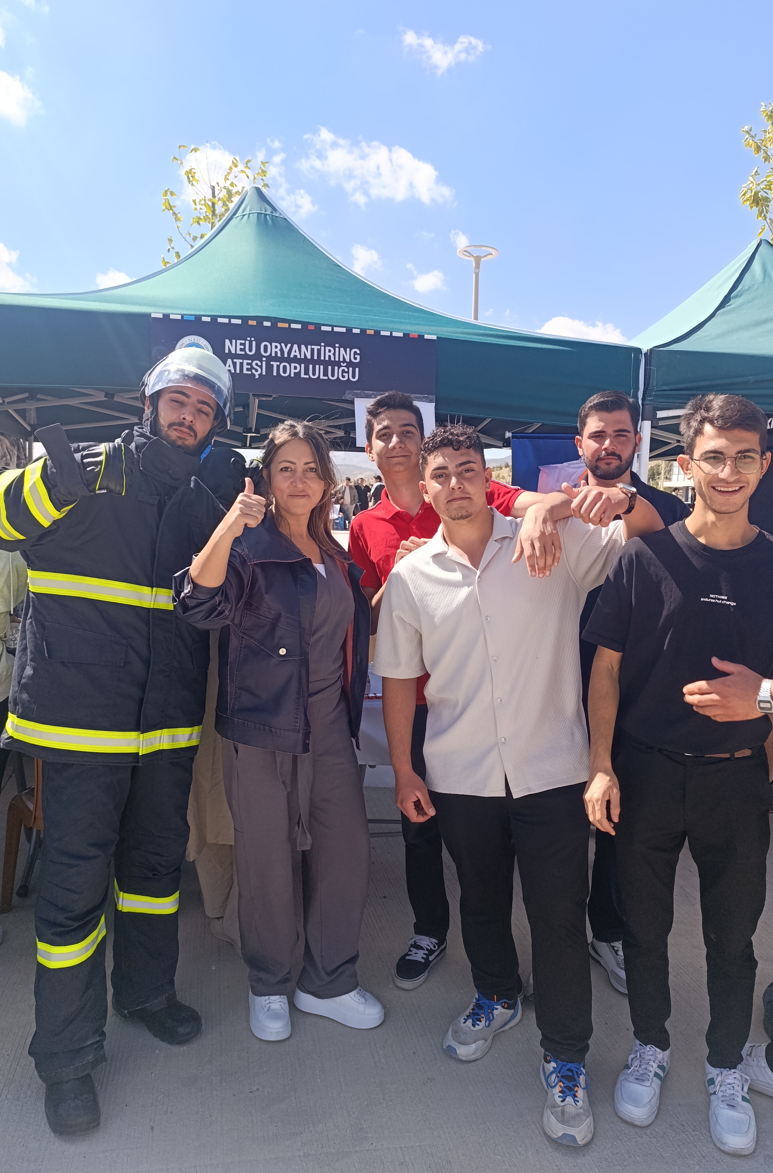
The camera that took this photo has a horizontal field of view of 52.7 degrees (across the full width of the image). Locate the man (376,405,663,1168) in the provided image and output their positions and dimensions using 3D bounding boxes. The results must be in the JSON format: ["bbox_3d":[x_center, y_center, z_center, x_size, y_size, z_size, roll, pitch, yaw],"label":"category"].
[{"bbox_3d":[0.306,0.453,2.032,0.660,1.700,0.500,3,7,13],"label":"man"}]

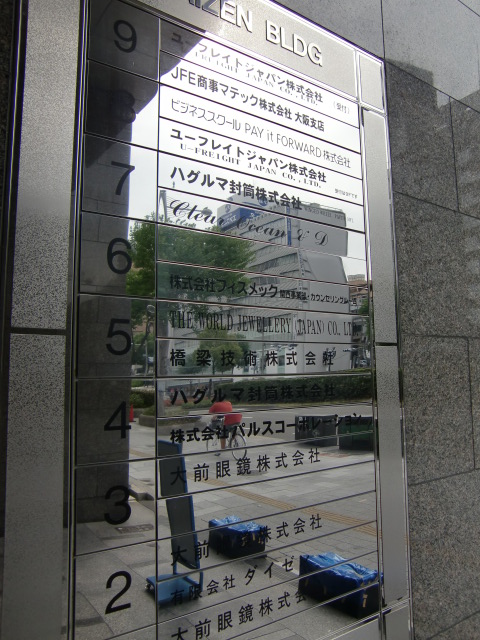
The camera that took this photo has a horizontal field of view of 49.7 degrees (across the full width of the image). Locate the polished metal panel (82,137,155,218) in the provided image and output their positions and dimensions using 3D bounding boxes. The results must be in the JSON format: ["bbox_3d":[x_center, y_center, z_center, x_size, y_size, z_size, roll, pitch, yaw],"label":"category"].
[{"bbox_3d":[-0.305,-0.357,1.329,0.203,0.199,0.020,3,-7,-36],"label":"polished metal panel"}]

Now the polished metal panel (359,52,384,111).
[{"bbox_3d":[0.496,-0.900,1.975,0.142,0.195,0.020,3,-7,-36],"label":"polished metal panel"}]

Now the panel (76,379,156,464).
[{"bbox_3d":[-0.299,0.243,1.263,0.203,0.199,0.020,3,-7,-36],"label":"panel"}]

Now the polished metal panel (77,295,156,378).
[{"bbox_3d":[-0.301,0.044,1.285,0.203,0.199,0.020,3,-7,-36],"label":"polished metal panel"}]

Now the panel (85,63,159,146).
[{"bbox_3d":[-0.306,-0.552,1.351,0.203,0.199,0.020,3,-7,-36],"label":"panel"}]

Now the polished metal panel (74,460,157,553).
[{"bbox_3d":[-0.296,0.442,1.242,0.203,0.199,0.020,3,-7,-36],"label":"polished metal panel"}]

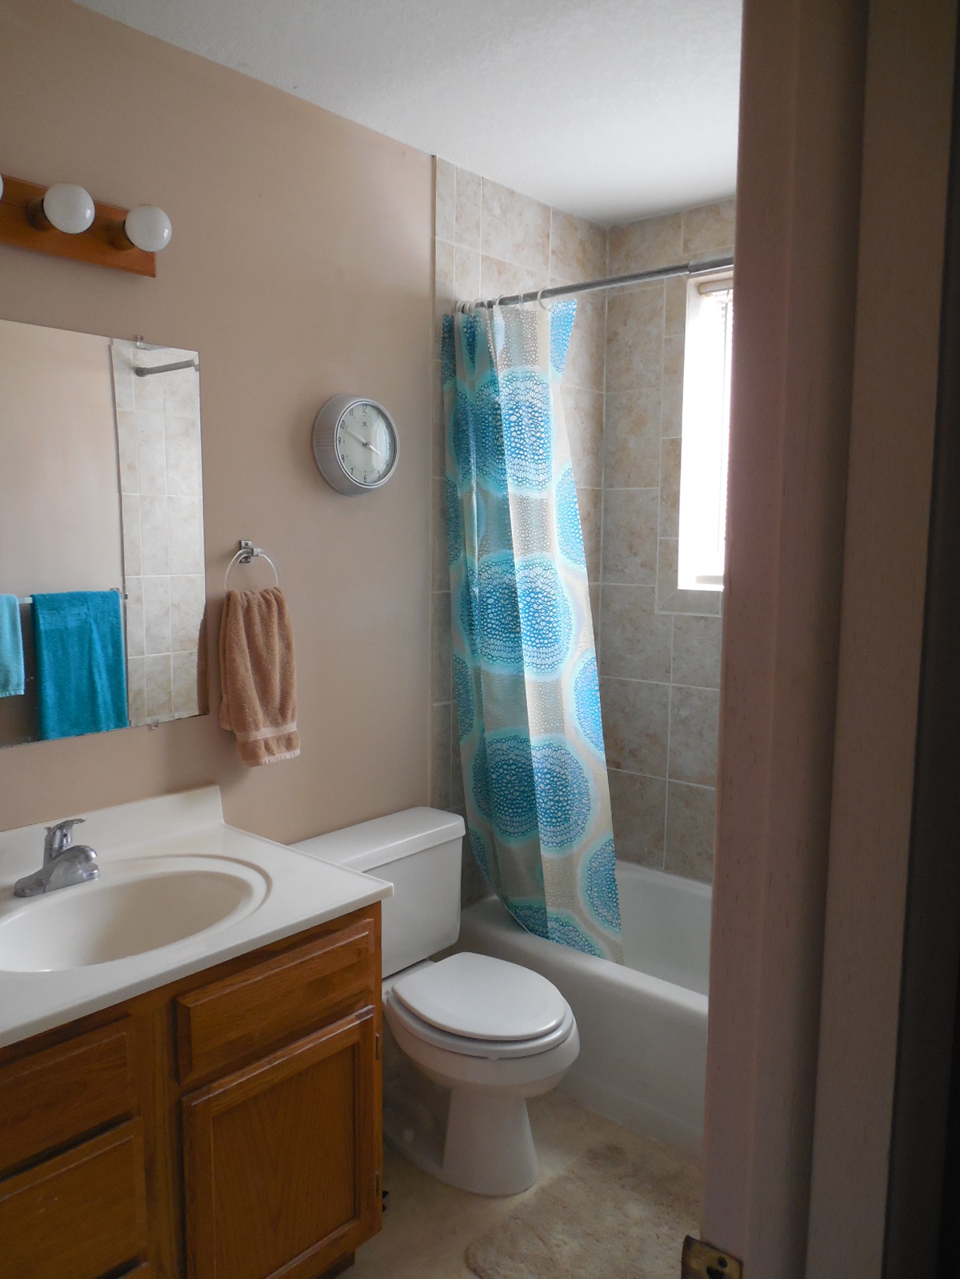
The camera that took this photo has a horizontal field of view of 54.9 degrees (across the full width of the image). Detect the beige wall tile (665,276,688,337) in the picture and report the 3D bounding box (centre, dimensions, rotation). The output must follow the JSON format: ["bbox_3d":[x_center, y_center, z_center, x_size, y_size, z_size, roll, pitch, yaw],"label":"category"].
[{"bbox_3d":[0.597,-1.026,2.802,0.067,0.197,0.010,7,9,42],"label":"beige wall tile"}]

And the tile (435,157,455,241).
[{"bbox_3d":[-0.095,-1.158,2.448,0.010,0.201,0.071,6,9,42],"label":"tile"}]

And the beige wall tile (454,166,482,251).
[{"bbox_3d":[-0.035,-1.148,2.471,0.010,0.198,0.098,7,9,42],"label":"beige wall tile"}]

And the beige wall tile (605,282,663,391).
[{"bbox_3d":[0.490,-0.939,2.910,0.214,0.304,0.010,7,9,42],"label":"beige wall tile"}]

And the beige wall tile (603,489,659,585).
[{"bbox_3d":[0.485,-0.329,2.982,0.214,0.304,0.010,7,9,42],"label":"beige wall tile"}]

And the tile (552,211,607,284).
[{"bbox_3d":[0.310,-1.204,2.882,0.010,0.201,0.289,6,9,42],"label":"tile"}]

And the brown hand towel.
[{"bbox_3d":[-0.496,0.078,2.086,0.080,0.400,0.182,6,9,42],"label":"brown hand towel"}]

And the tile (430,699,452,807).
[{"bbox_3d":[-0.107,0.333,2.617,0.010,0.308,0.071,6,9,42],"label":"tile"}]

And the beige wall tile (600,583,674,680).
[{"bbox_3d":[0.510,-0.021,3.028,0.278,0.308,0.010,6,9,42],"label":"beige wall tile"}]

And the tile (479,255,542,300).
[{"bbox_3d":[0.104,-0.925,2.692,0.010,0.308,0.307,6,9,42],"label":"tile"}]

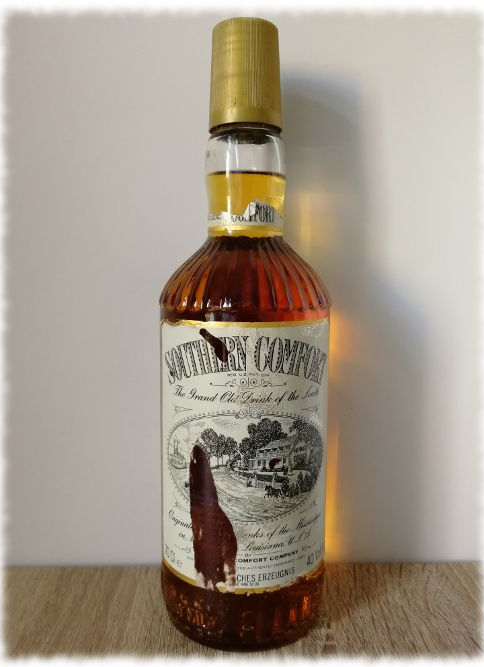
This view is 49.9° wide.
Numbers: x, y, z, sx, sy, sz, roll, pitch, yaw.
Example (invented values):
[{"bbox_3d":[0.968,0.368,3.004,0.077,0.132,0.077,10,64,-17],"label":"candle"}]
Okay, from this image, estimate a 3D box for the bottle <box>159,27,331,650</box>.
[{"bbox_3d":[0.002,-0.002,0.261,0.084,0.286,0.084,0,4,-2],"label":"bottle"}]

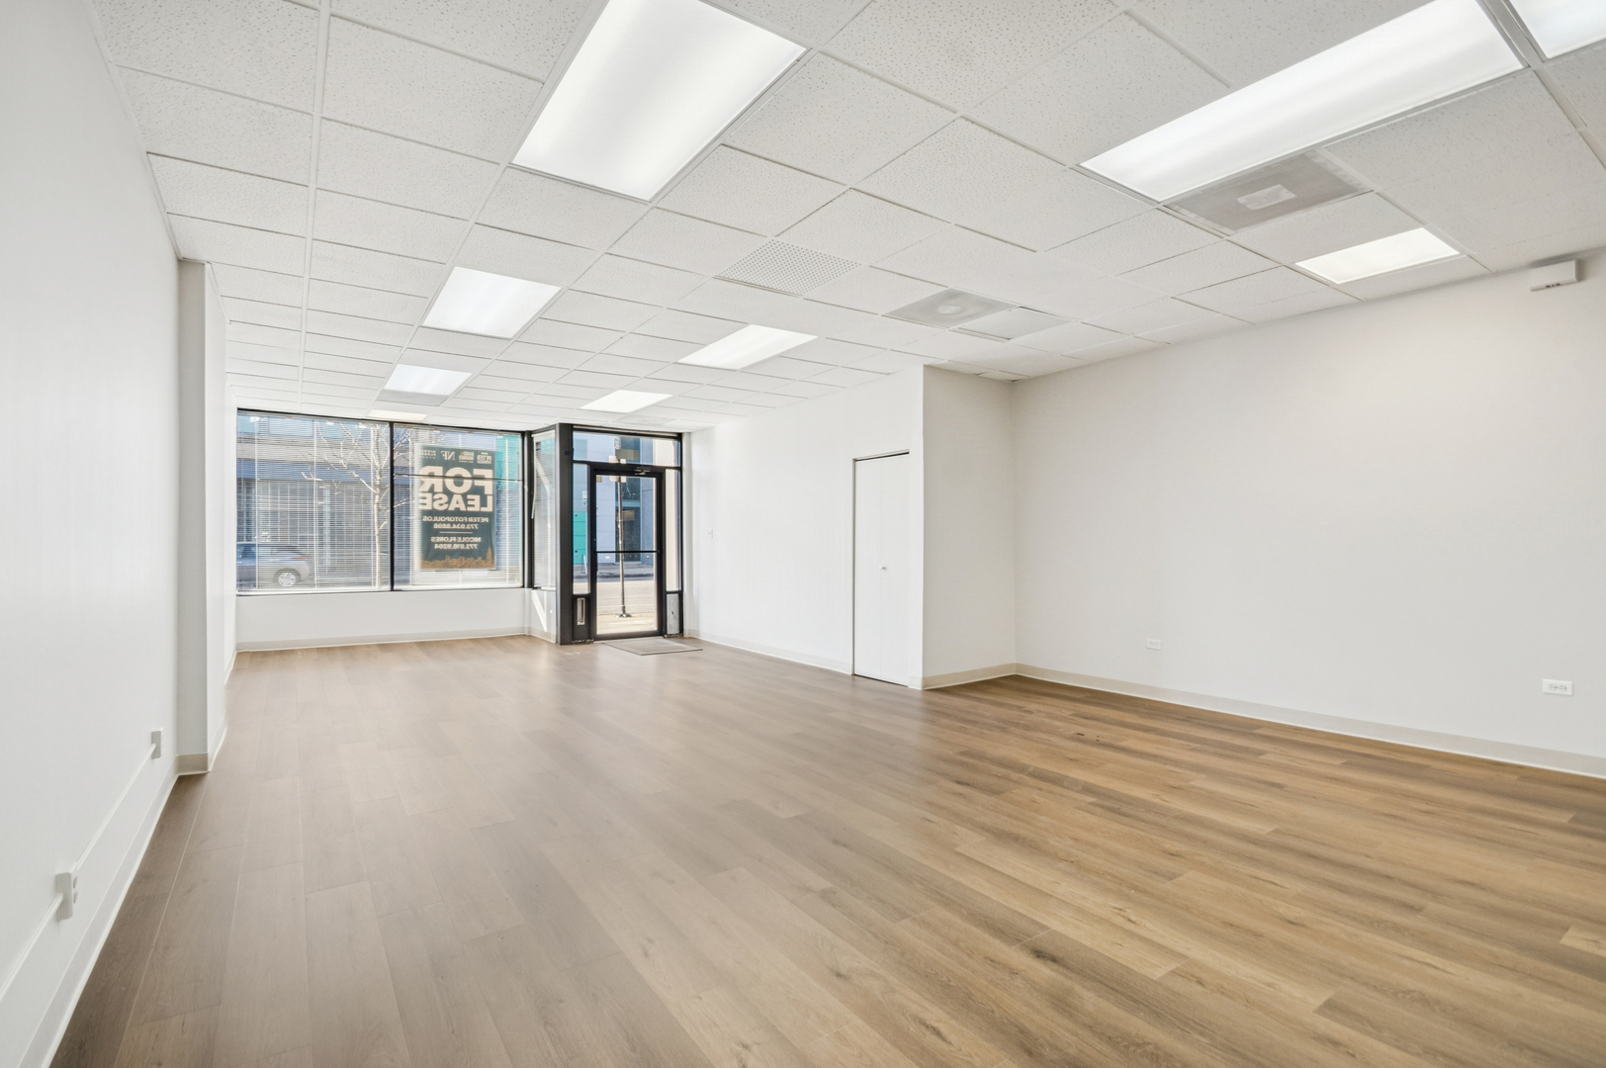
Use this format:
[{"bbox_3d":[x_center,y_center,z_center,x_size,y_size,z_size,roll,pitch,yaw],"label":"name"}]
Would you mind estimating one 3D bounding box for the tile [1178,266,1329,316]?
[{"bbox_3d":[2.757,-1.507,4.143,0.606,0.022,0.595,0,-2,-35],"label":"tile"}]

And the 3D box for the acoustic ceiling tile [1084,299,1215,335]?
[{"bbox_3d":[2.393,-1.493,4.617,0.606,0.022,0.595,0,-2,-35],"label":"acoustic ceiling tile"}]

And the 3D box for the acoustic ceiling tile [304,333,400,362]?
[{"bbox_3d":[-3.526,-1.459,5.245,0.600,0.022,0.600,0,-1,-34],"label":"acoustic ceiling tile"}]

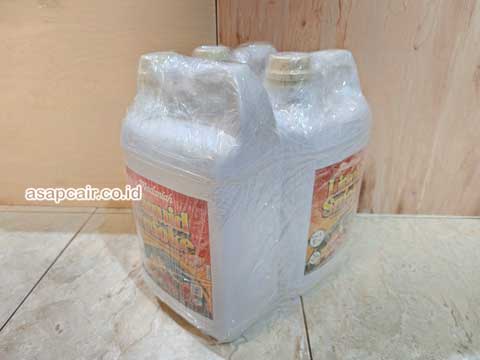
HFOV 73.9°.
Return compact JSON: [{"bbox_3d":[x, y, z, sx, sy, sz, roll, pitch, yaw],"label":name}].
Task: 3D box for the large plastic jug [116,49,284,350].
[{"bbox_3d":[-0.045,0.013,0.408,0.128,0.315,0.188,-24,36,-38],"label":"large plastic jug"}]

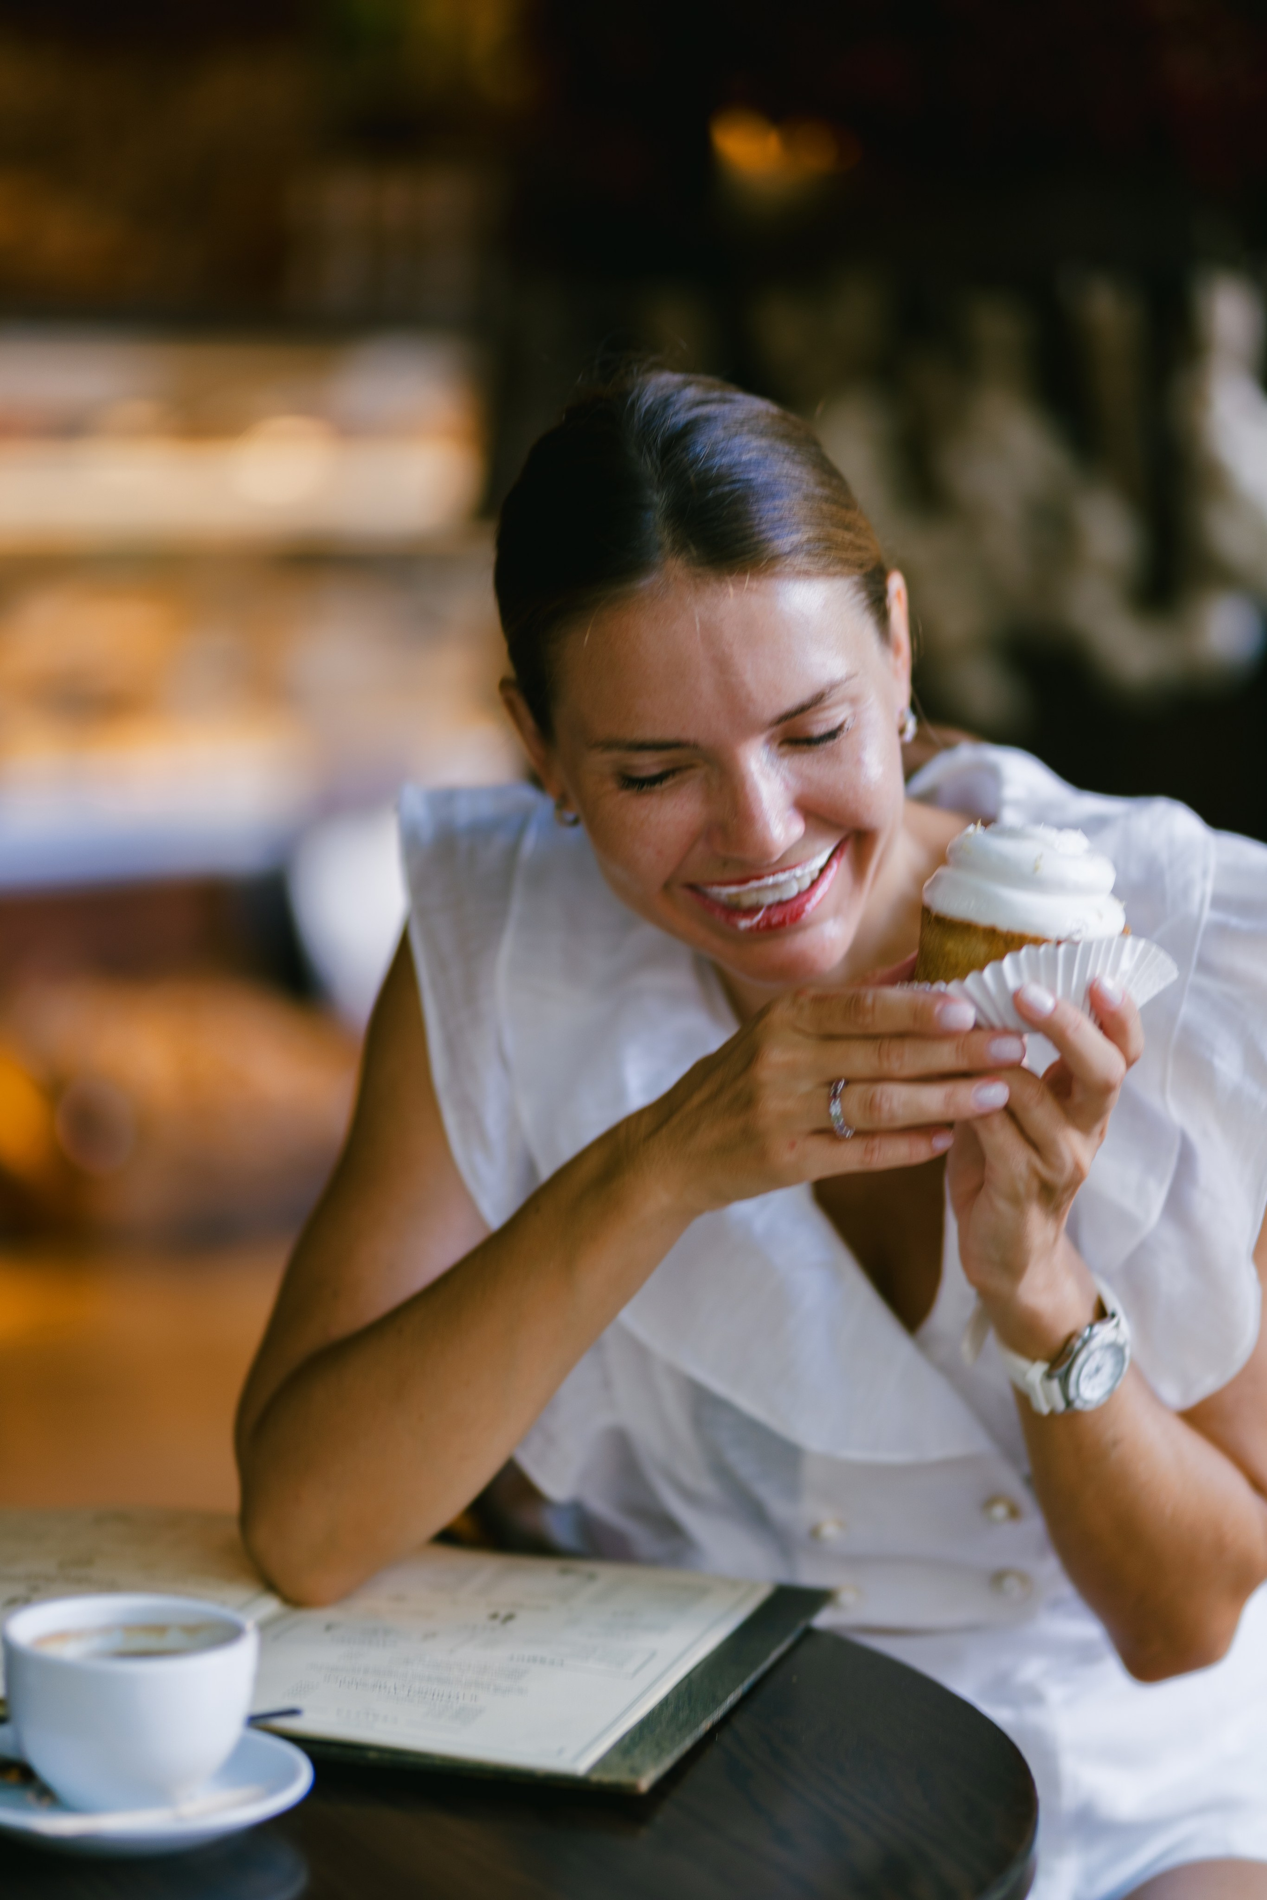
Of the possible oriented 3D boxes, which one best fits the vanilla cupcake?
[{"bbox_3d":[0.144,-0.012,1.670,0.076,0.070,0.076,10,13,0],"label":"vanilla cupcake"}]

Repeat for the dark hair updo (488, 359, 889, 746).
[{"bbox_3d":[0.023,-0.140,1.803,0.158,0.190,0.215,-14,26,-10],"label":"dark hair updo"}]

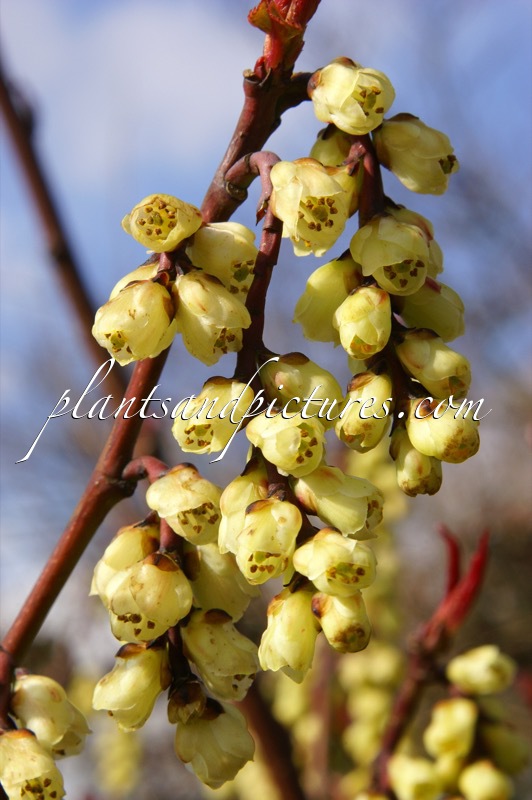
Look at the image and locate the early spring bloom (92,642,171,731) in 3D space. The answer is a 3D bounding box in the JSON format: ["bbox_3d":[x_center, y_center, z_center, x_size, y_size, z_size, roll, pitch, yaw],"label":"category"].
[{"bbox_3d":[-0.016,0.034,0.276,0.008,0.010,0.008,31,-9,-3],"label":"early spring bloom"}]

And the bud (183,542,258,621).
[{"bbox_3d":[-0.006,0.022,0.277,0.010,0.008,0.008,49,-24,-18],"label":"bud"}]

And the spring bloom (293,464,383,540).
[{"bbox_3d":[0.008,0.012,0.276,0.010,0.008,0.008,25,2,18],"label":"spring bloom"}]

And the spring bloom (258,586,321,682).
[{"bbox_3d":[0.003,0.027,0.272,0.007,0.011,0.007,10,-3,0],"label":"spring bloom"}]

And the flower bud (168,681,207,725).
[{"bbox_3d":[-0.009,0.035,0.272,0.005,0.005,0.004,-3,-6,0],"label":"flower bud"}]

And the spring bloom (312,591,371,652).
[{"bbox_3d":[0.009,0.026,0.273,0.006,0.008,0.006,4,-49,-46],"label":"spring bloom"}]

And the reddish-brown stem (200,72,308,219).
[{"bbox_3d":[-0.002,-0.032,0.292,0.007,0.021,0.006,22,0,0],"label":"reddish-brown stem"}]

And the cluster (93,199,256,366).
[{"bbox_3d":[-0.011,-0.015,0.290,0.020,0.021,0.017,0,-5,0],"label":"cluster"}]

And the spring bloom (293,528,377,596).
[{"bbox_3d":[0.008,0.019,0.273,0.008,0.008,0.009,3,32,-27],"label":"spring bloom"}]

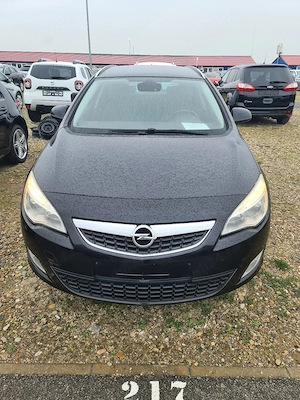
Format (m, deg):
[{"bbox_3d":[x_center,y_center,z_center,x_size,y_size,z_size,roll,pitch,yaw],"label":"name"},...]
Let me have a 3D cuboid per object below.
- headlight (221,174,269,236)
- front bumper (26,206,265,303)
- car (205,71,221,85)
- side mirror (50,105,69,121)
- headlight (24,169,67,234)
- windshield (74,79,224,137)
[{"bbox_3d":[0.612,0.021,1.806,0.390,0.240,0.470,1,24,1],"label":"headlight"},{"bbox_3d":[-0.032,0.298,1.822,1.740,0.500,0.540,1,24,1],"label":"front bumper"},{"bbox_3d":[5.666,-10.655,25.880,1.750,1.460,4.200,5,24,10],"label":"car"},{"bbox_3d":[-0.885,-0.860,2.857,0.210,0.150,0.130,1,24,1],"label":"side mirror"},{"bbox_3d":[-0.668,0.001,1.823,0.390,0.240,0.470,1,24,1],"label":"headlight"},{"bbox_3d":[-0.001,-0.900,2.720,1.420,0.150,1.040,1,49,1],"label":"windshield"}]

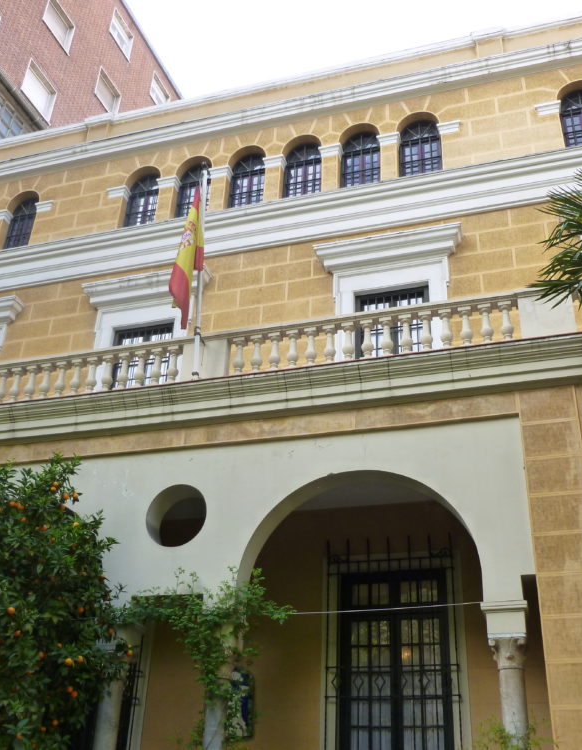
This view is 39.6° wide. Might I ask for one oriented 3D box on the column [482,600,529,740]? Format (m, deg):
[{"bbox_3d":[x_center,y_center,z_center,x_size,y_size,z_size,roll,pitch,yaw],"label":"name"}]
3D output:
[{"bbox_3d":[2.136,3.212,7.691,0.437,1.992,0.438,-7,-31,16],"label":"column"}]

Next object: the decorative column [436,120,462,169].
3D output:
[{"bbox_3d":[2.832,-3.930,14.266,0.411,1.187,0.250,-7,-31,16],"label":"decorative column"}]

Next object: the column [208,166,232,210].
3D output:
[{"bbox_3d":[-1.456,-3.675,16.344,0.430,1.170,0.310,-7,-31,16],"label":"column"}]

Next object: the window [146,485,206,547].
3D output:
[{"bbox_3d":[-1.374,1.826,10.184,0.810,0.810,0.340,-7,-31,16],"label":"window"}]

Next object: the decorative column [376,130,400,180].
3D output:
[{"bbox_3d":[1.690,-3.551,13.604,0.380,1.100,0.260,-7,-30,16],"label":"decorative column"}]

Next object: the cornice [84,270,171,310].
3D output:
[{"bbox_3d":[-2.644,-1.526,14.540,2.447,0.438,0.318,-7,-31,16],"label":"cornice"}]

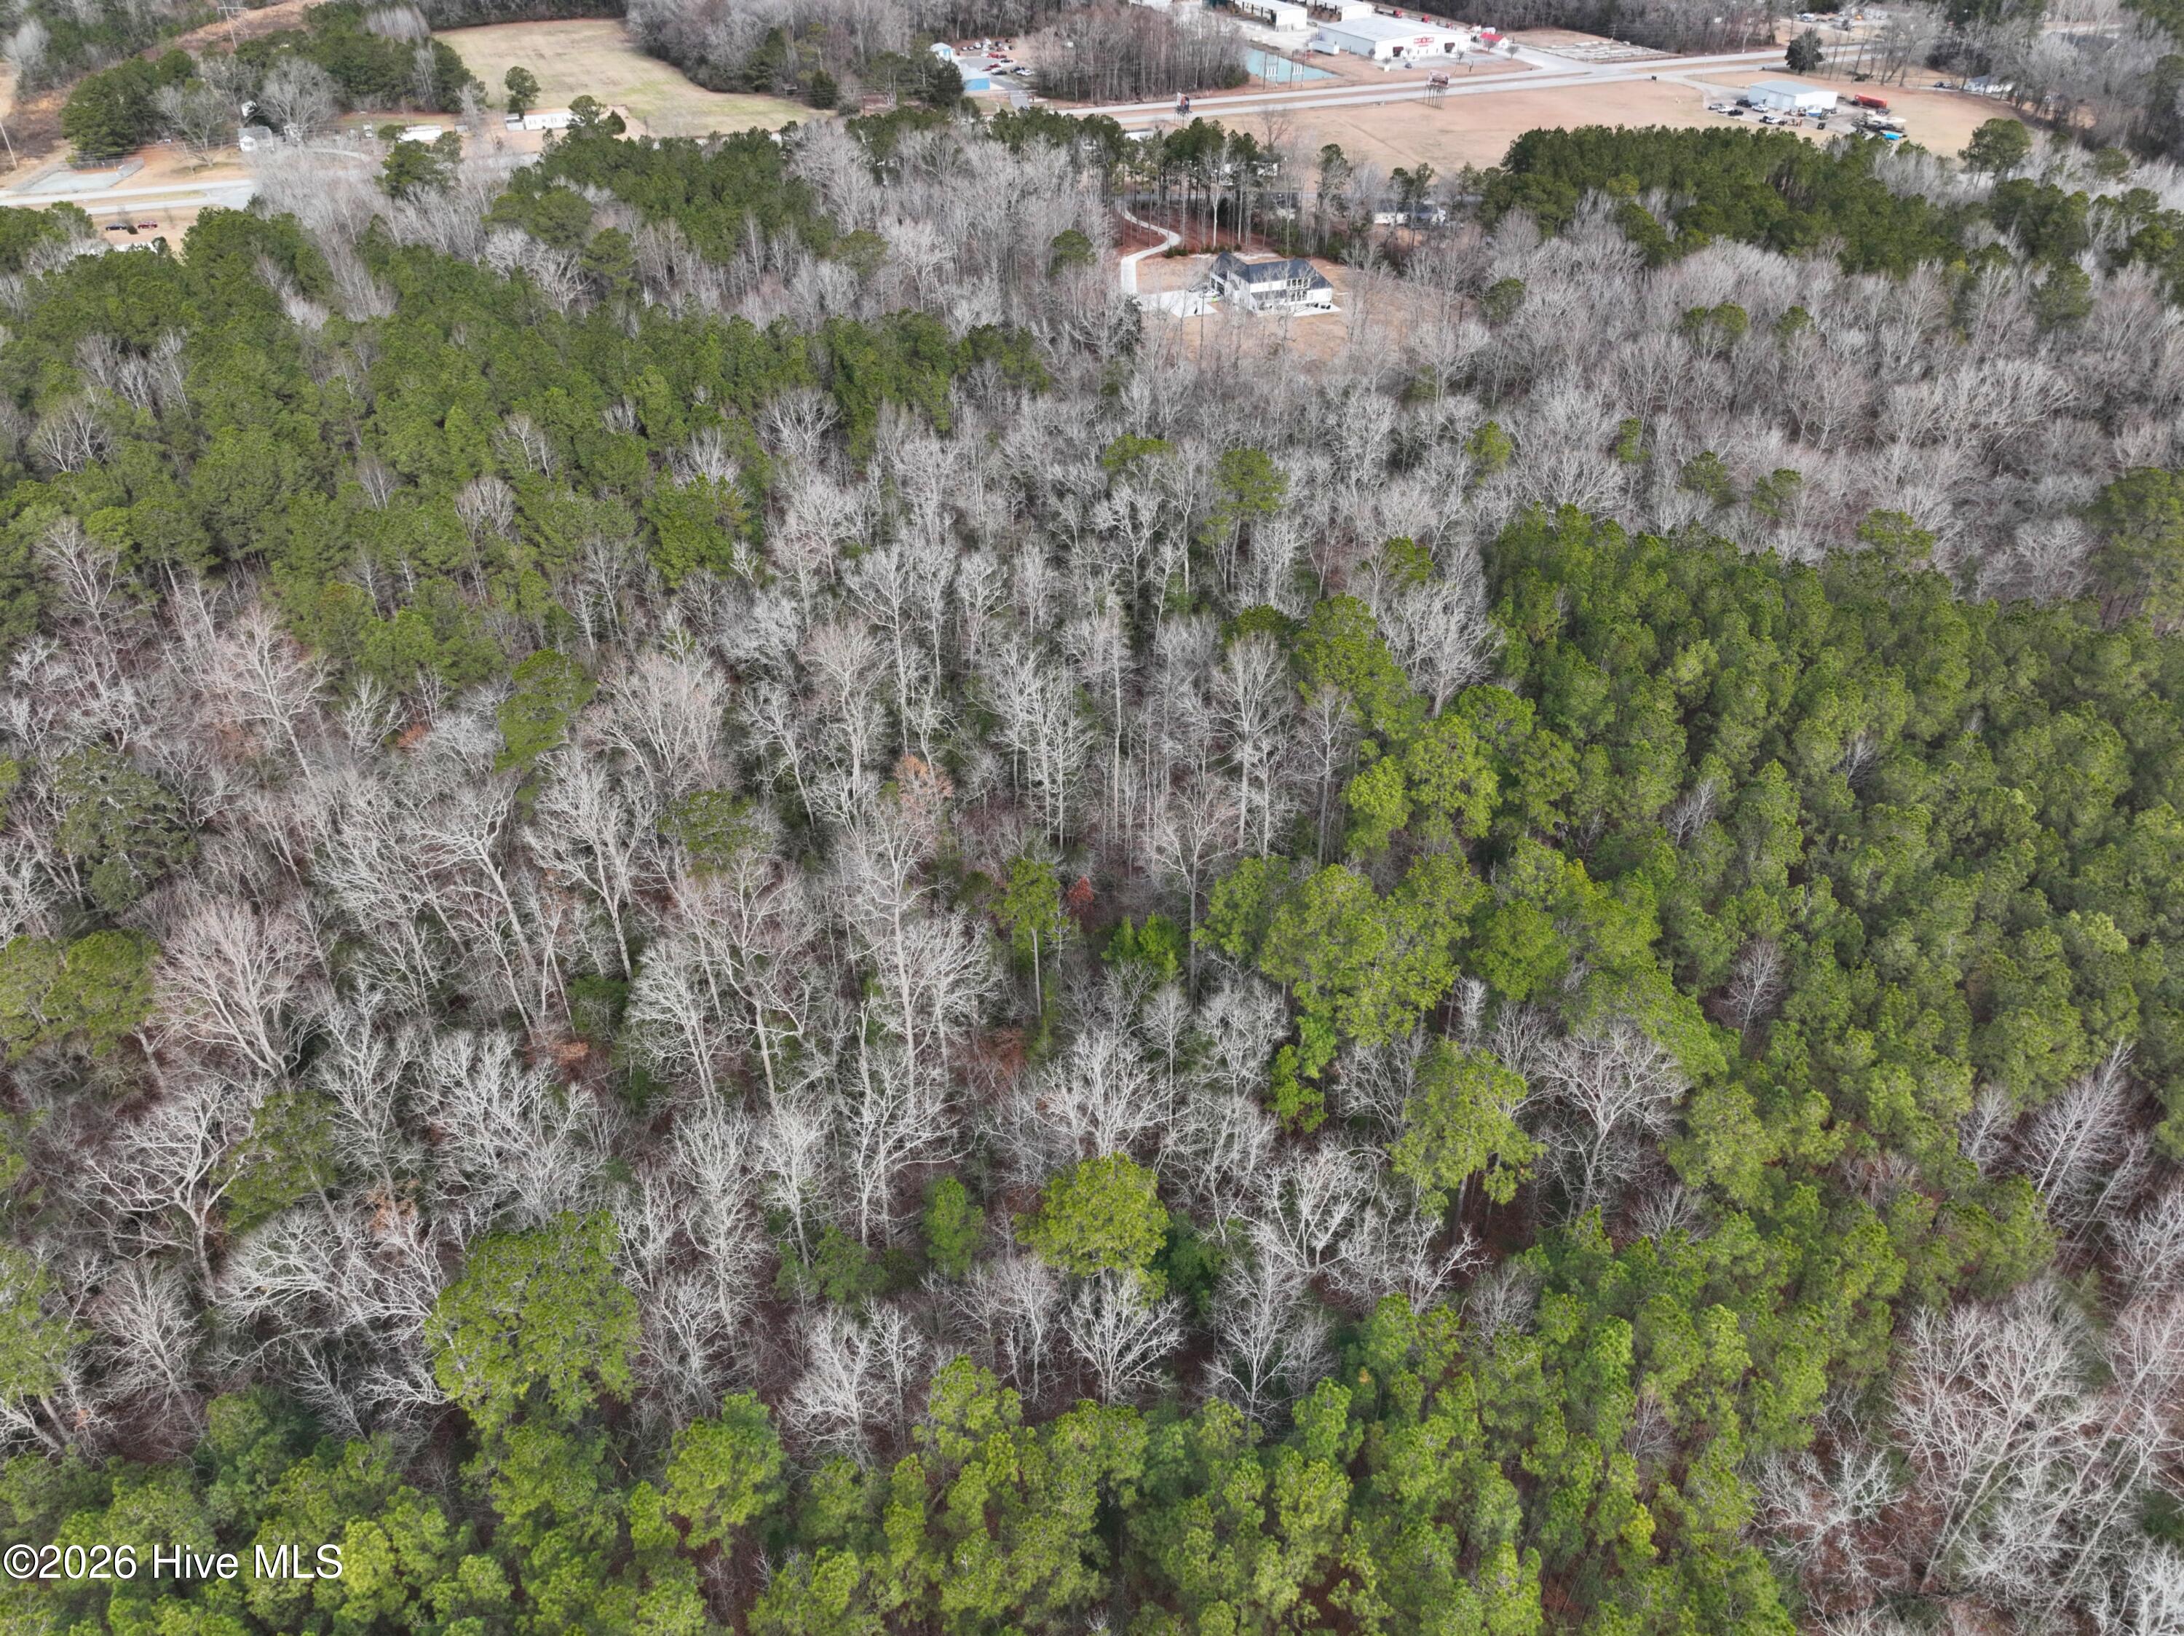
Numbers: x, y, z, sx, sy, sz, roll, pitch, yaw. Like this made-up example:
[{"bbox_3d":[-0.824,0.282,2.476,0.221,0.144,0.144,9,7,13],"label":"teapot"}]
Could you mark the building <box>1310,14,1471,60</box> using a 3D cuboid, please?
[{"bbox_3d":[116.812,-301.197,584.769,41.000,7.400,42.000,-13,37,-18],"label":"building"}]

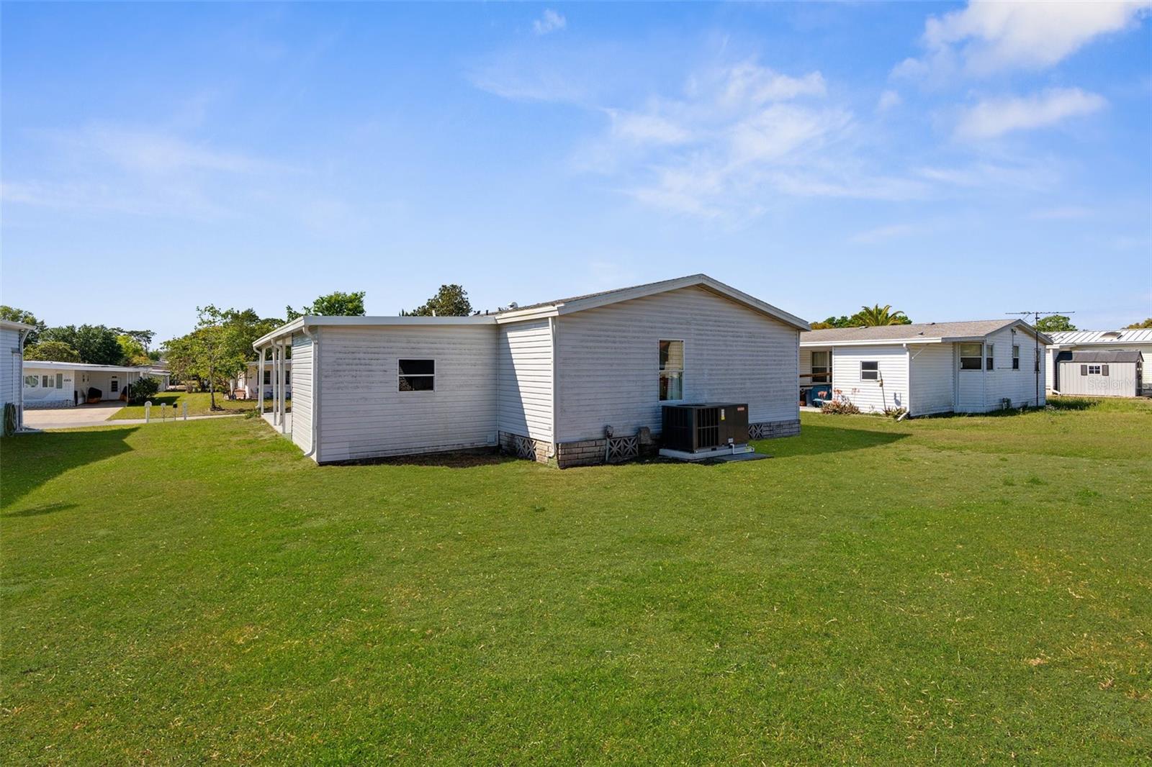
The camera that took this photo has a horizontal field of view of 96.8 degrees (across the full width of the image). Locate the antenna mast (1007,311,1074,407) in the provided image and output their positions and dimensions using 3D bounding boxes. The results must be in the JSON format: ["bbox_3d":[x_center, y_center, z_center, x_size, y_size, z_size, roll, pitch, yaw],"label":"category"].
[{"bbox_3d":[18.818,-0.987,20.800,2.050,3.850,1.300,1,2,32],"label":"antenna mast"}]

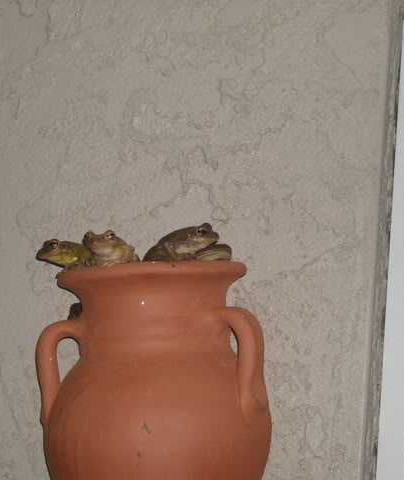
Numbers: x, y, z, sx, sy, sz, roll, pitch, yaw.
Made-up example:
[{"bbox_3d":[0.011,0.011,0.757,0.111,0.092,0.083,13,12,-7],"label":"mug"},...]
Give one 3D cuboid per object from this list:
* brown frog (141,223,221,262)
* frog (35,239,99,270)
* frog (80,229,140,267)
[{"bbox_3d":[-0.010,0.002,0.785,0.037,0.021,0.019,1,-11,19],"label":"brown frog"},{"bbox_3d":[-0.067,0.008,0.805,0.037,0.017,0.018,6,-10,-7],"label":"frog"},{"bbox_3d":[-0.045,0.005,0.790,0.019,0.019,0.028,-3,-13,36],"label":"frog"}]

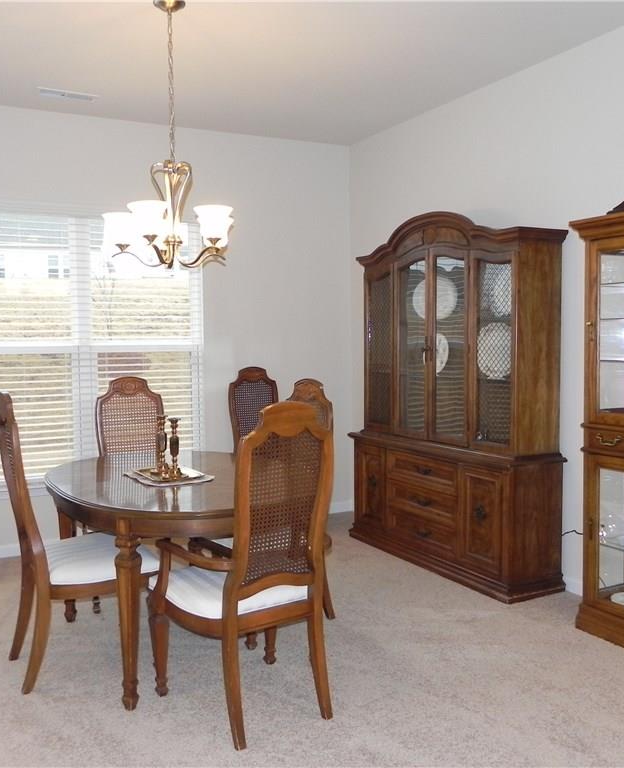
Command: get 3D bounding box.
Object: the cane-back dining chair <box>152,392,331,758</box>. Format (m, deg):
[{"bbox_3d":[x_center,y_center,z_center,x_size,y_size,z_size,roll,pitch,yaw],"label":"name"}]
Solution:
[{"bbox_3d":[-0.248,0.604,2.808,0.576,1.131,0.596,-3,4,-32],"label":"cane-back dining chair"}]

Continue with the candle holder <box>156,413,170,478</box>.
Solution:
[{"bbox_3d":[-0.661,0.271,3.397,0.061,0.252,0.061,-3,4,-28],"label":"candle holder"}]

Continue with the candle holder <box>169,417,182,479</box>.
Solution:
[{"bbox_3d":[-0.595,0.274,3.329,0.061,0.252,0.061,-3,4,-28],"label":"candle holder"}]

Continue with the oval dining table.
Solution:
[{"bbox_3d":[-0.604,0.772,3.424,1.067,0.737,1.570,-3,4,-28],"label":"oval dining table"}]

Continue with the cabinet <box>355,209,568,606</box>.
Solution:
[{"bbox_3d":[0.764,0.047,4.548,0.398,2.014,1.583,-3,4,-28],"label":"cabinet"}]

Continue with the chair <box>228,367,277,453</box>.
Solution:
[{"bbox_3d":[-0.294,0.459,5.281,0.556,1.139,0.570,-3,4,-28],"label":"chair"}]

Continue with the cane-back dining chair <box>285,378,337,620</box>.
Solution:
[{"bbox_3d":[-0.223,0.552,3.634,0.570,1.139,0.543,-3,4,-38],"label":"cane-back dining chair"}]

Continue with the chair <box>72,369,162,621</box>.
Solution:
[{"bbox_3d":[-0.920,0.538,4.062,0.543,1.139,0.570,-2,3,-20],"label":"chair"}]

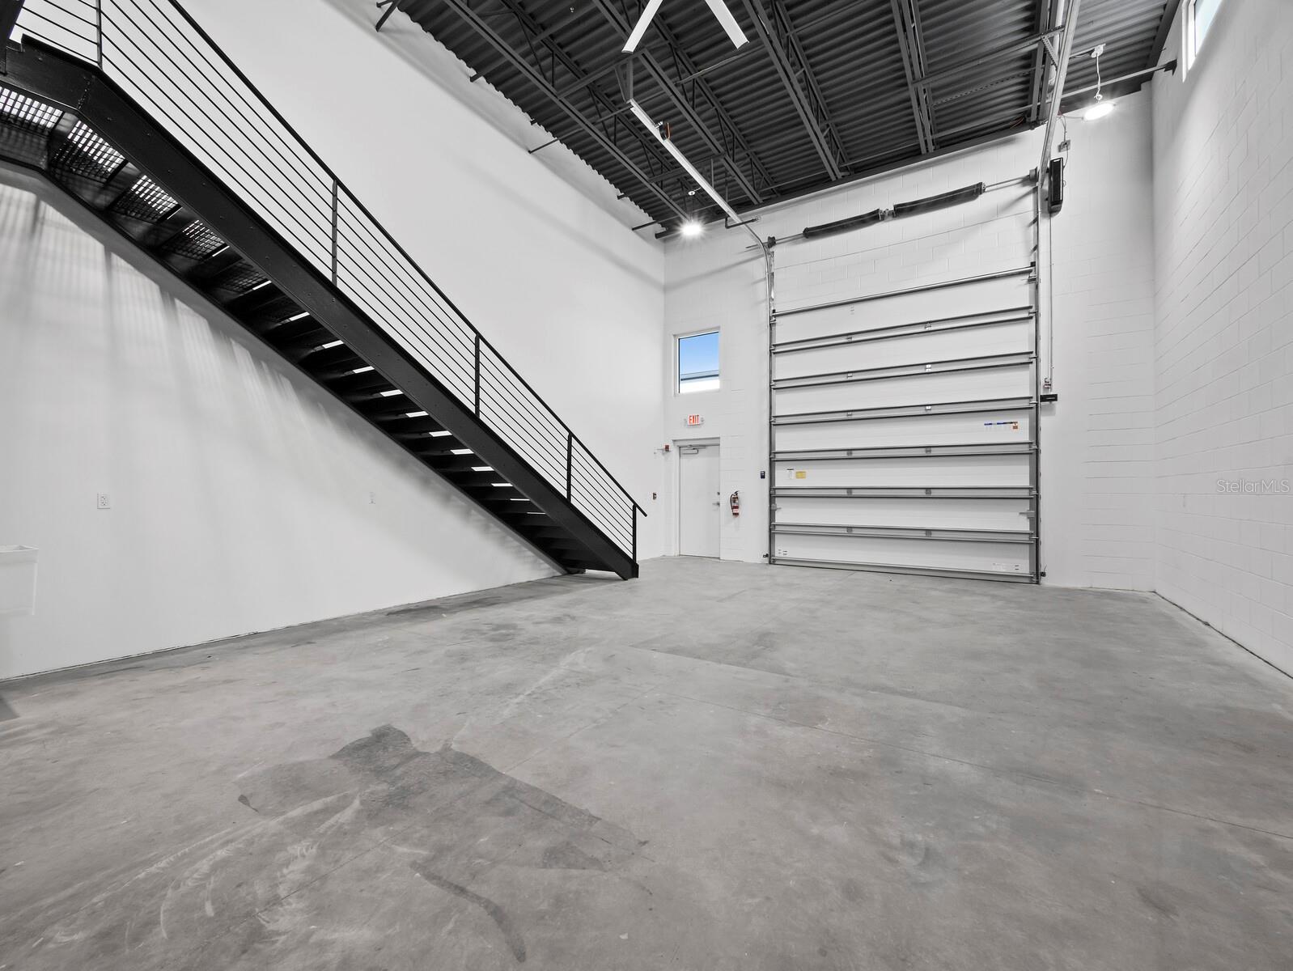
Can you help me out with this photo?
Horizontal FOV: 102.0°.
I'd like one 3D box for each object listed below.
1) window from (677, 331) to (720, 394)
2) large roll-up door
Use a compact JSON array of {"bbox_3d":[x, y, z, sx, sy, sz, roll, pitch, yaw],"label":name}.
[{"bbox_3d":[0.992,-2.293,9.831,0.940,1.120,0.120,0,0,31],"label":"window"},{"bbox_3d":[3.700,-0.992,7.999,3.740,4.660,0.160,0,0,31],"label":"large roll-up door"}]

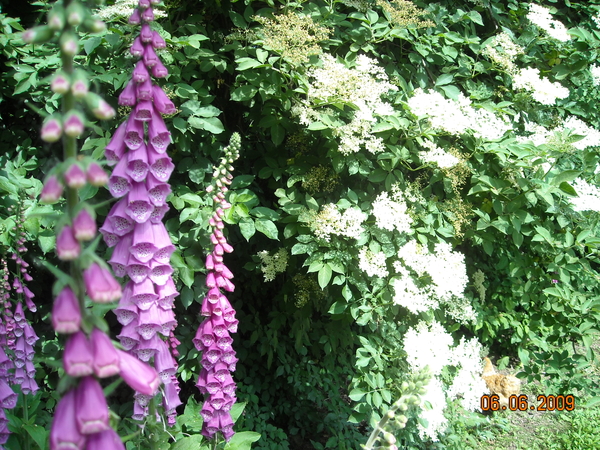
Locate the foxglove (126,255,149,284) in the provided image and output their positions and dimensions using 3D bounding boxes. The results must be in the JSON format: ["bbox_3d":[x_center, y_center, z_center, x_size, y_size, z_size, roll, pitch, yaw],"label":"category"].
[{"bbox_3d":[-0.183,0.047,0.685,0.026,0.040,0.034,0,5,-3],"label":"foxglove"}]

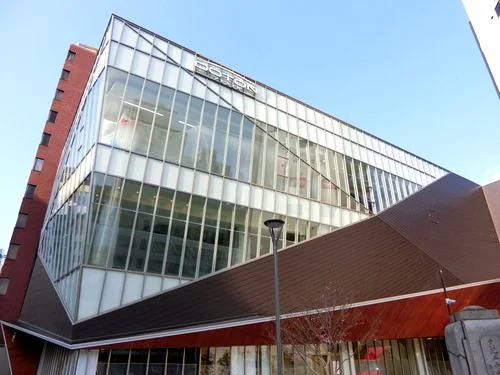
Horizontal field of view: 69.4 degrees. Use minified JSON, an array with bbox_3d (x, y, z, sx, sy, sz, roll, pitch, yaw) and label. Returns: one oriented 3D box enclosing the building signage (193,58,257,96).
[{"bbox_3d":[-1.262,-6.462,21.381,4.250,0.950,0.220,15,-22,-33],"label":"building signage"}]

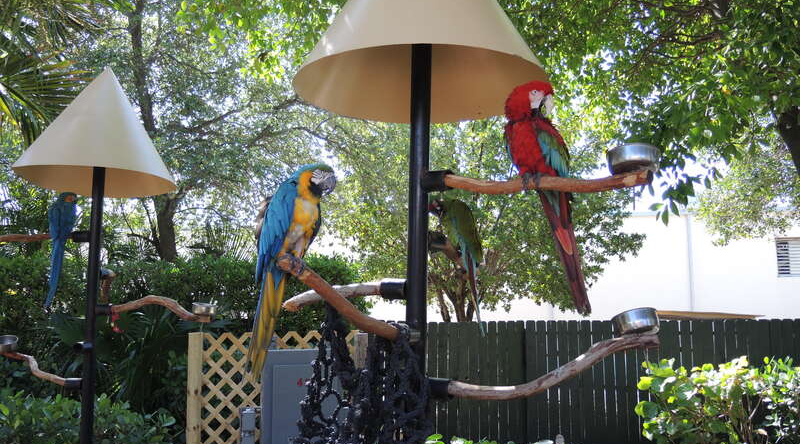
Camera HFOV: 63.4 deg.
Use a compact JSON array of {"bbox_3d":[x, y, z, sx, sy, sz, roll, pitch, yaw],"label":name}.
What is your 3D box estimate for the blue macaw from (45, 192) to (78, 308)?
[{"bbox_3d":[-2.103,0.177,4.020,0.190,0.720,0.300,-1,-6,8],"label":"blue macaw"}]

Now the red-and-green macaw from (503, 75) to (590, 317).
[{"bbox_3d":[0.515,-0.086,2.260,0.250,0.800,0.340,-3,-6,23],"label":"red-and-green macaw"}]

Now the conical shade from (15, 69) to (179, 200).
[{"bbox_3d":[-1.905,-0.610,4.130,0.940,0.730,0.940,5,-6,0],"label":"conical shade"}]

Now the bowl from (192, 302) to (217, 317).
[{"bbox_3d":[-1.299,0.581,4.300,0.160,0.070,0.160,5,-6,0],"label":"bowl"}]

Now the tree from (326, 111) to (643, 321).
[{"bbox_3d":[1.463,0.441,11.200,5.400,4.700,5.000,0,-6,0],"label":"tree"}]

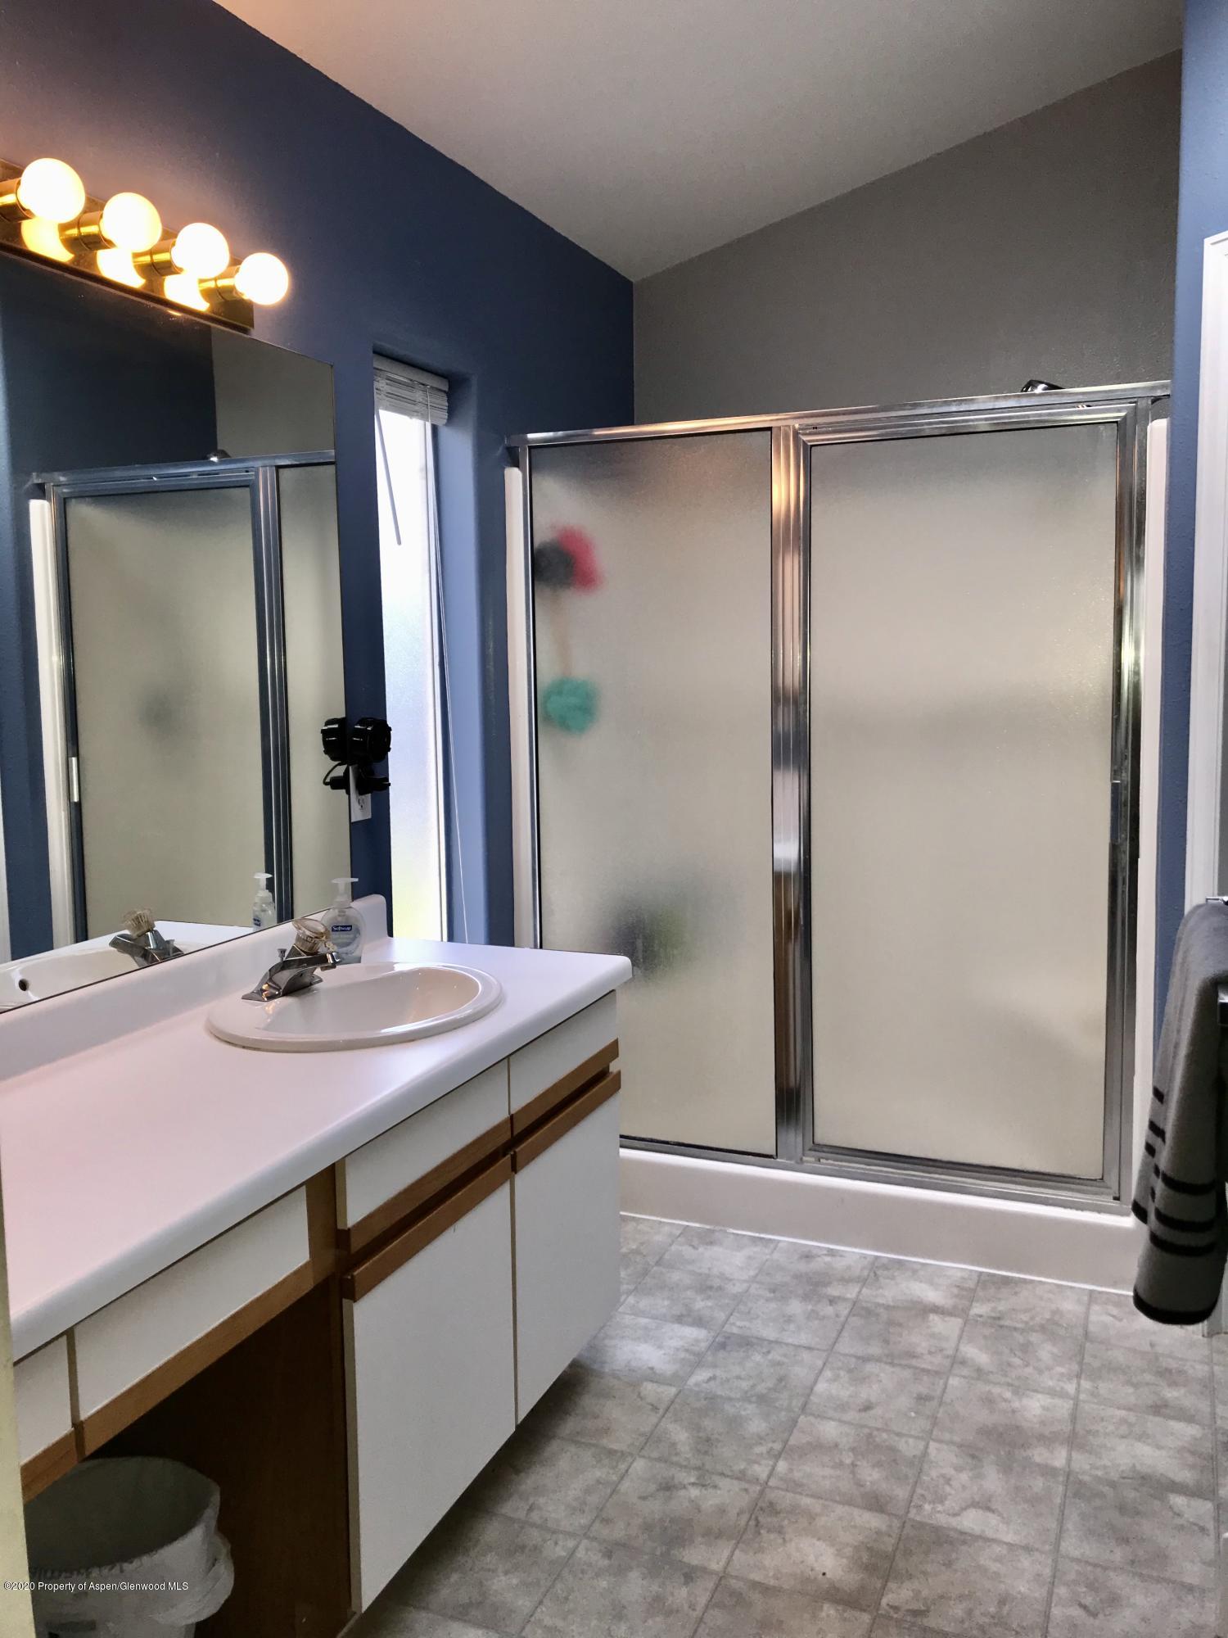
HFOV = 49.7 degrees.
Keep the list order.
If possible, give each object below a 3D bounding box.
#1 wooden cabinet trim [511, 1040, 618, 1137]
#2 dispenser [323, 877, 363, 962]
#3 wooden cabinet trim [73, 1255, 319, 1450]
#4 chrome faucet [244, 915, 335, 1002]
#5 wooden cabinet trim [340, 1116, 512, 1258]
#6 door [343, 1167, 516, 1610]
[{"bbox_3d":[-0.088,0.474,2.380,0.021,0.038,0.451,2,8,23],"label":"wooden cabinet trim"},{"bbox_3d":[-0.529,0.200,2.595,0.081,0.168,0.048,-2,7,-7],"label":"dispenser"},{"bbox_3d":[-0.461,0.592,1.496,0.021,0.037,0.385,2,8,23],"label":"wooden cabinet trim"},{"bbox_3d":[-0.550,0.238,2.318,0.149,0.131,0.153,2,8,23],"label":"chrome faucet"},{"bbox_3d":[-0.266,0.530,1.959,0.021,0.038,0.461,2,8,23],"label":"wooden cabinet trim"},{"bbox_3d":[-0.263,0.837,2.000,0.018,0.439,0.459,2,8,23],"label":"door"}]

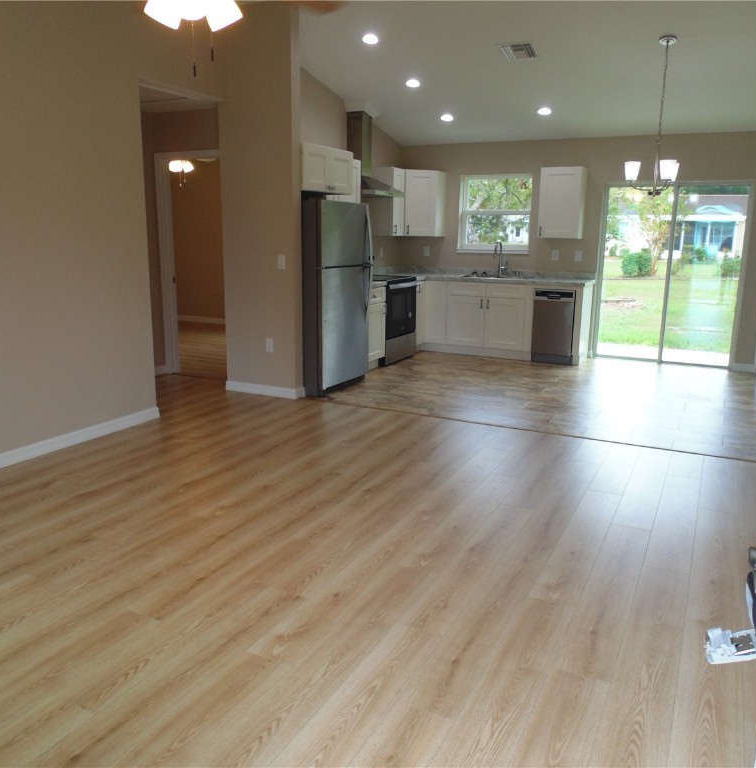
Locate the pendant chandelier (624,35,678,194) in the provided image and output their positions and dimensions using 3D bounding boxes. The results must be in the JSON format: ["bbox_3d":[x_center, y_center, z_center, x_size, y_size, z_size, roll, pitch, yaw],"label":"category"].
[{"bbox_3d":[2.209,-2.068,5.103,0.450,1.160,0.440,7,14,27],"label":"pendant chandelier"}]

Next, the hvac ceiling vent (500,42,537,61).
[{"bbox_3d":[1.171,-2.767,5.414,0.270,0.030,0.270,7,4,27],"label":"hvac ceiling vent"}]

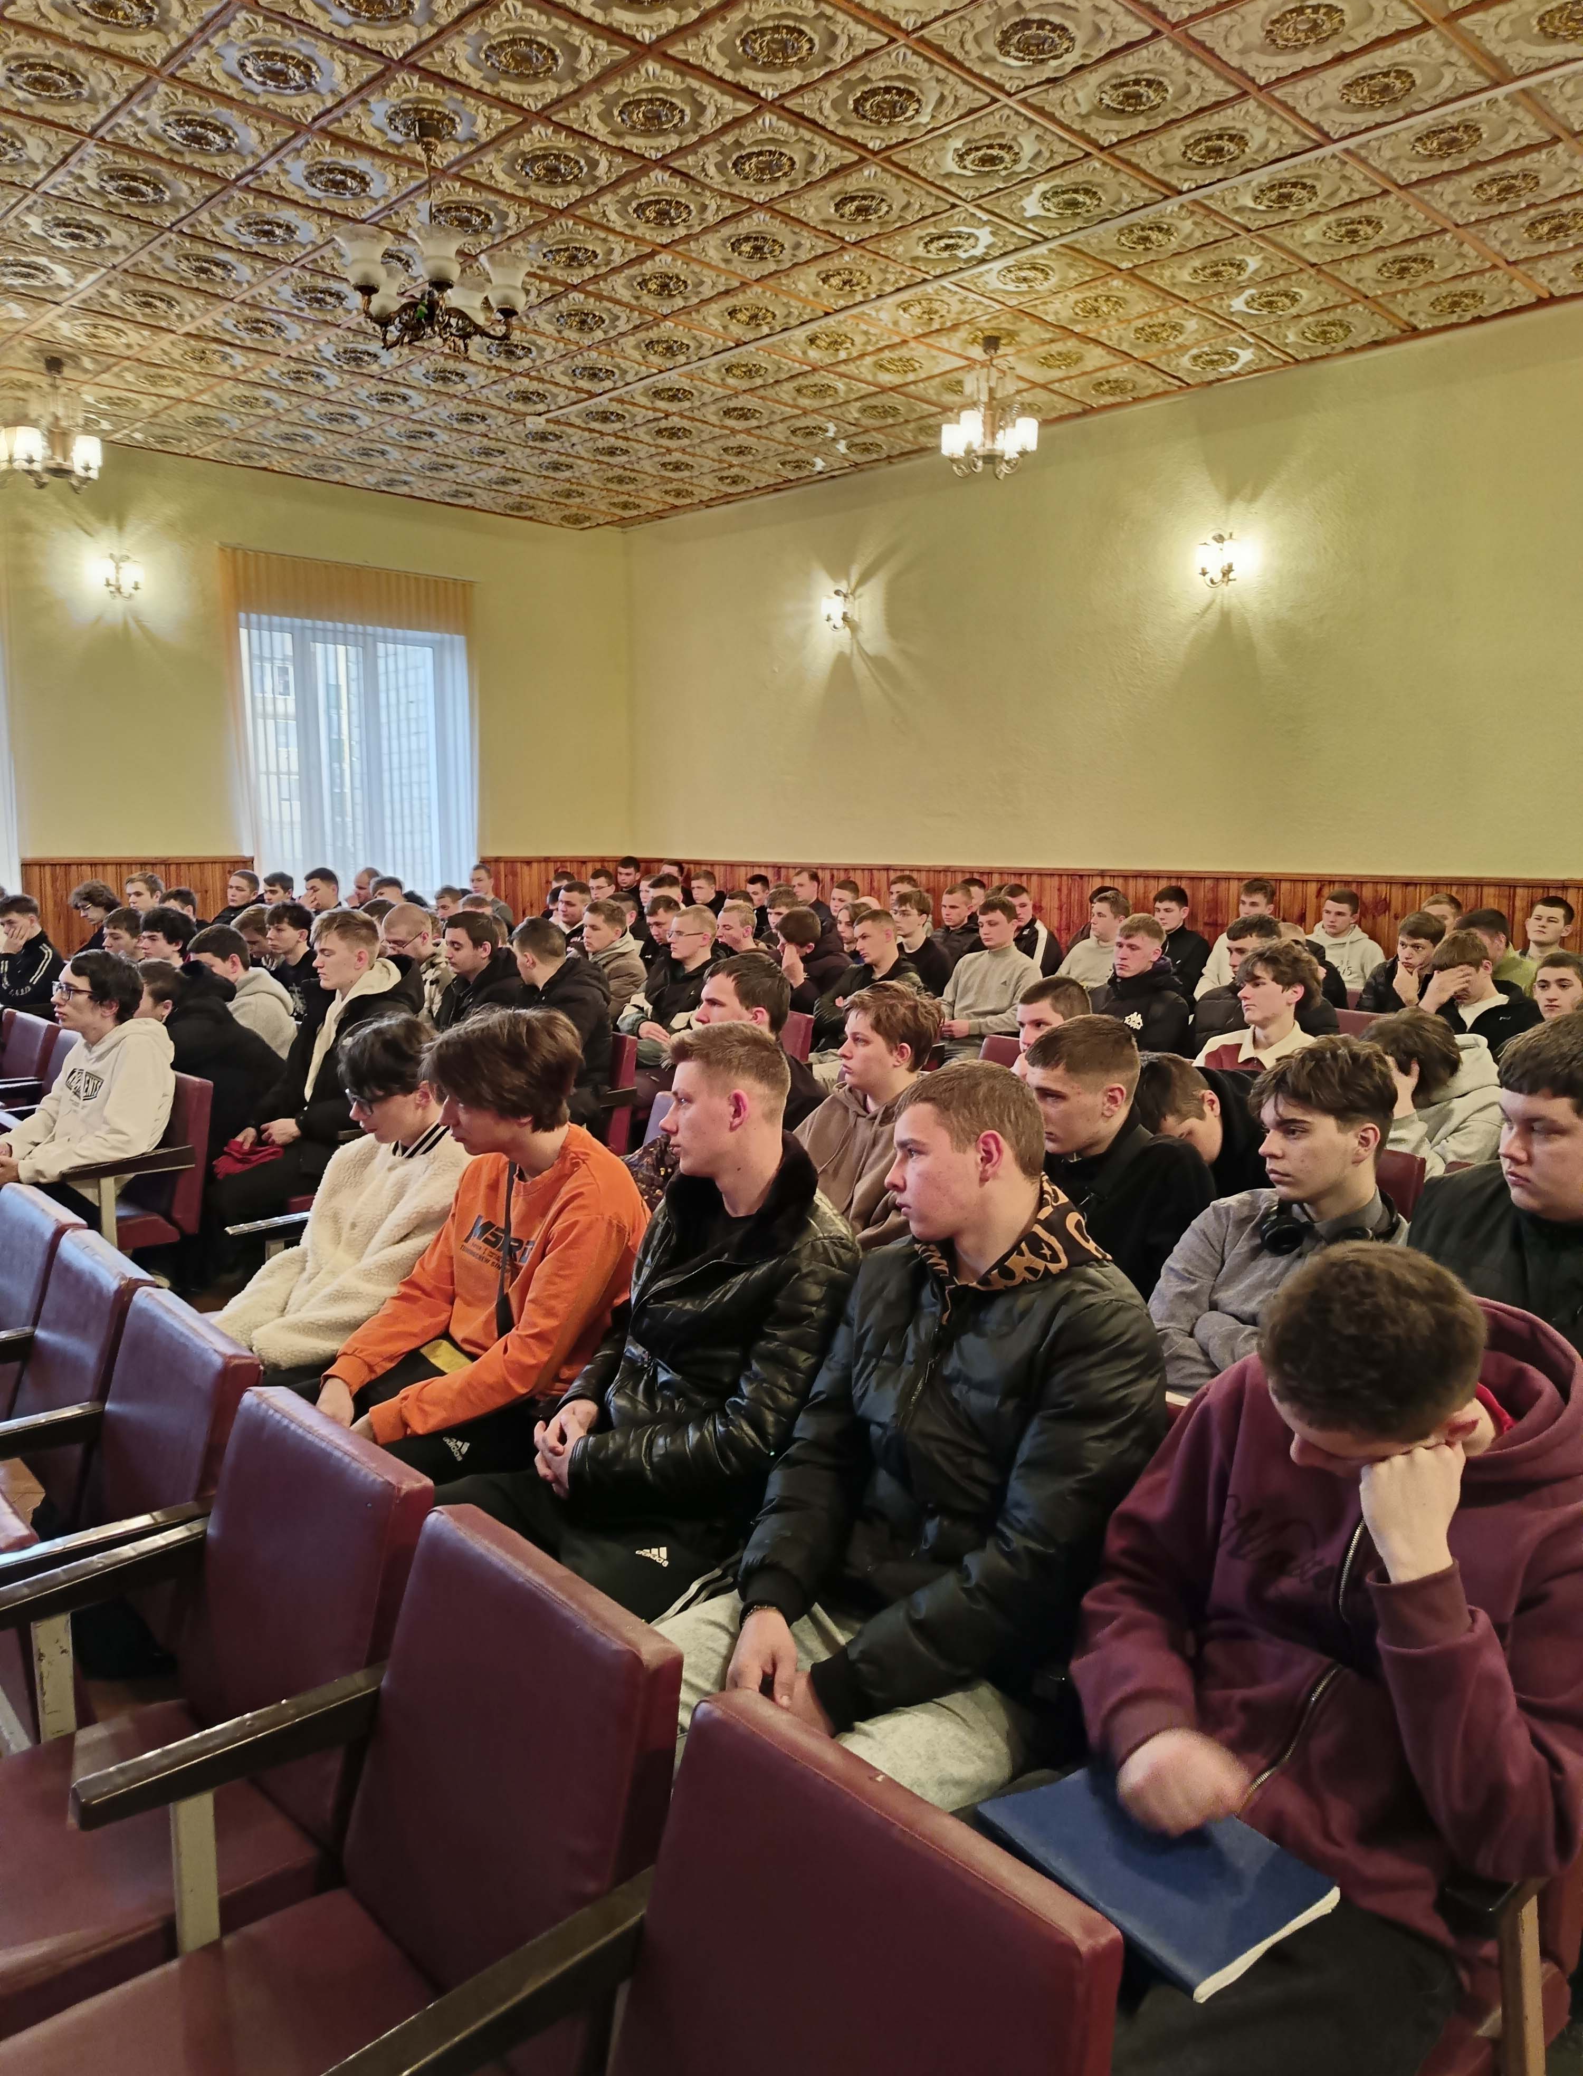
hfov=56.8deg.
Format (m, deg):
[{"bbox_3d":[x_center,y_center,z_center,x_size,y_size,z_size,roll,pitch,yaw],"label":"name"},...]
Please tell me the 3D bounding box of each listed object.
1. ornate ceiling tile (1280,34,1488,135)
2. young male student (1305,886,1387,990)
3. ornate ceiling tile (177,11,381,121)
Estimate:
[{"bbox_3d":[2.030,-3.242,4.978,0.520,0.040,0.570,-7,11,-43],"label":"ornate ceiling tile"},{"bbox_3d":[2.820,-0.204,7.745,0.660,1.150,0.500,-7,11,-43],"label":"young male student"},{"bbox_3d":[-1.728,-3.253,4.910,0.520,0.040,0.570,-7,11,-43],"label":"ornate ceiling tile"}]

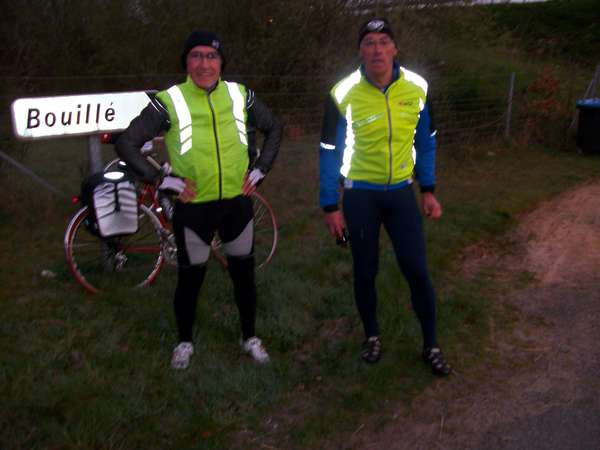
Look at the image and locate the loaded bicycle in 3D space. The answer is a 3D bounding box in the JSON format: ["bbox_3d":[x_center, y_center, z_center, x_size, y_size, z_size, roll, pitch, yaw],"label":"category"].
[{"bbox_3d":[-0.850,-0.085,4.260,1.700,1.050,0.500,-9,6,-39],"label":"loaded bicycle"}]

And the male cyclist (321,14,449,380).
[{"bbox_3d":[0.415,-0.120,2.960,0.630,1.725,0.410,-2,14,-7],"label":"male cyclist"}]

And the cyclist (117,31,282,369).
[{"bbox_3d":[-0.495,-0.100,2.950,0.790,1.670,0.420,-4,14,-14],"label":"cyclist"}]

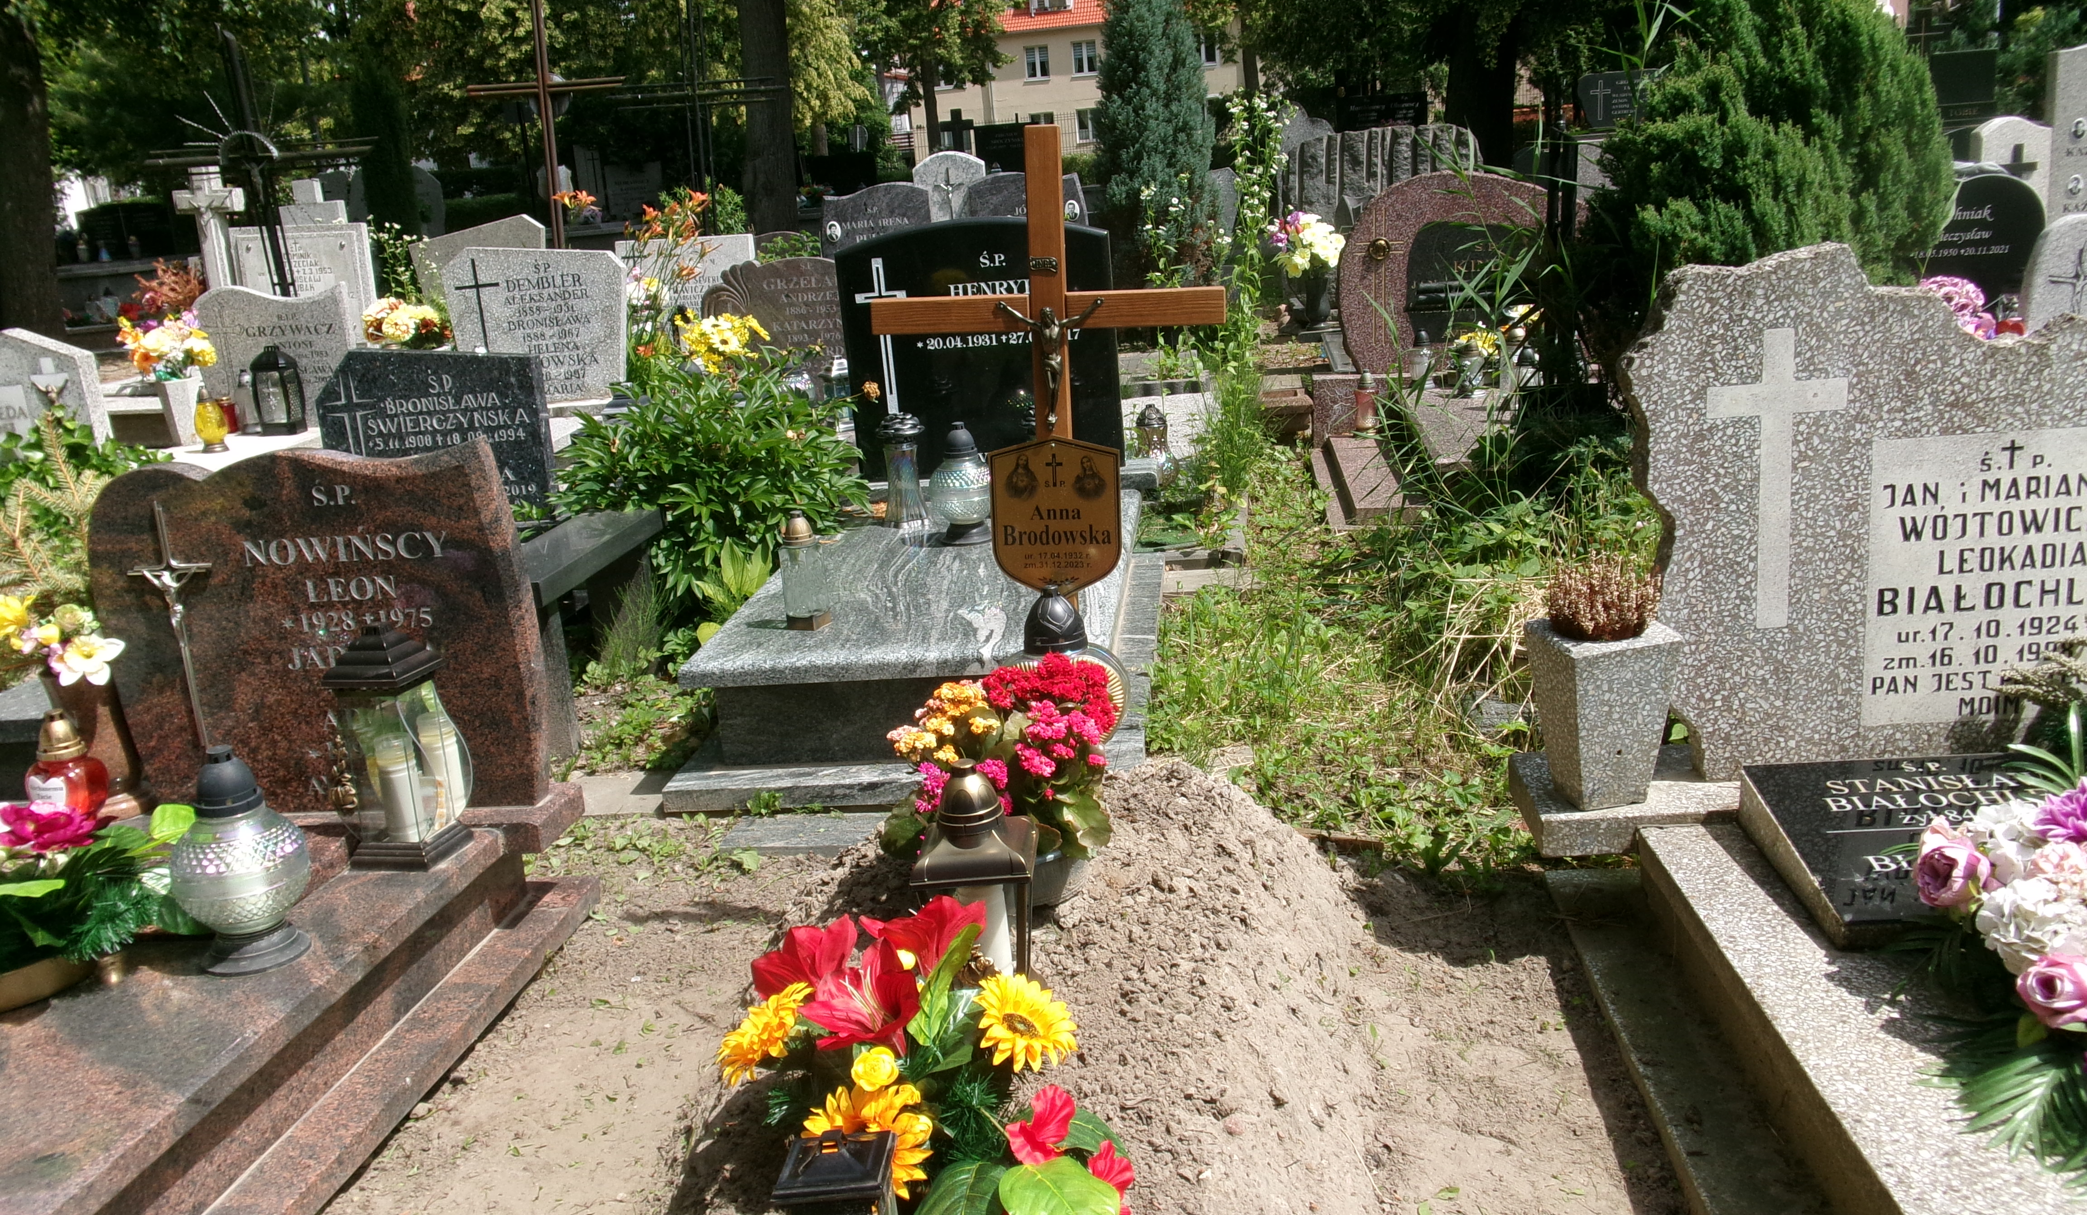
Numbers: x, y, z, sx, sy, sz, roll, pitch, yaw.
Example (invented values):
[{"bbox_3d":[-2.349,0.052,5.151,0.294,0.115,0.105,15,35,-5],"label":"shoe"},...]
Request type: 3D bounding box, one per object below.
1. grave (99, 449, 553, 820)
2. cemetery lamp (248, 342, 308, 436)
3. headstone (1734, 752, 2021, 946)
[{"bbox_3d":[-1.356,0.047,3.139,0.790,0.670,0.090,-3,13,7],"label":"grave"},{"bbox_3d":[-3.630,-1.035,7.974,0.200,0.408,0.200,-3,14,7],"label":"cemetery lamp"},{"bbox_3d":[1.403,0.346,2.480,0.580,0.090,0.520,-3,13,7],"label":"headstone"}]

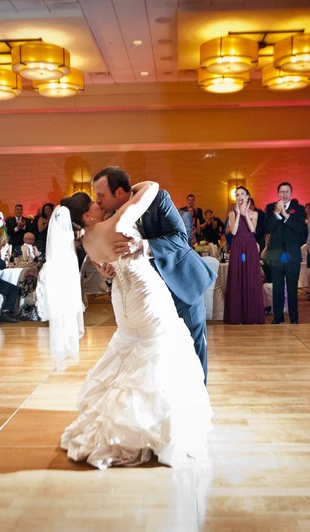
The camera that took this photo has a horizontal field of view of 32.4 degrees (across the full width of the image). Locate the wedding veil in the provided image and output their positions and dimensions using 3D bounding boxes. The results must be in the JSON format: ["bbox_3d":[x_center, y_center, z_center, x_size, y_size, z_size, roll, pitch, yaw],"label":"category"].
[{"bbox_3d":[-0.535,0.112,3.050,0.240,0.950,0.330,-3,5,-23],"label":"wedding veil"}]

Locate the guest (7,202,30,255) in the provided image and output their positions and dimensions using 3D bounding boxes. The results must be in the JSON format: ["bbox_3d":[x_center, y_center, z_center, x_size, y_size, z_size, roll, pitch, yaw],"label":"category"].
[{"bbox_3d":[-2.690,-0.350,10.500,0.550,1.750,0.420,-2,4,-12],"label":"guest"}]

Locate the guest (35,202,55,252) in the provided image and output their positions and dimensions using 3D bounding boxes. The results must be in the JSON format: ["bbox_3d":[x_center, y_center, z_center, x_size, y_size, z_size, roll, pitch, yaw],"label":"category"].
[{"bbox_3d":[-1.731,-0.192,8.820,0.450,1.677,0.360,-3,5,-25],"label":"guest"}]

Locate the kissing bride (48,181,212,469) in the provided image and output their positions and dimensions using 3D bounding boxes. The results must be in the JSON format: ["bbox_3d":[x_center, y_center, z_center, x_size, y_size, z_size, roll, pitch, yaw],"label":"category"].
[{"bbox_3d":[-0.140,0.292,3.180,0.800,1.540,0.900,3,6,38],"label":"kissing bride"}]

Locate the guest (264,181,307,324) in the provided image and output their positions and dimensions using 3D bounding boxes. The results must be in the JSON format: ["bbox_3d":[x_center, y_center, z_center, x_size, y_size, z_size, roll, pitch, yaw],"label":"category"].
[{"bbox_3d":[1.707,-0.168,6.860,0.560,1.800,0.400,0,5,18],"label":"guest"}]

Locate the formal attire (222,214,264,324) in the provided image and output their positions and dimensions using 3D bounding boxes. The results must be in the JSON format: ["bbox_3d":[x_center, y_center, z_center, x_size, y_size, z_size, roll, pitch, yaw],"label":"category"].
[{"bbox_3d":[1.136,0.033,6.840,0.500,1.400,0.420,0,5,17],"label":"formal attire"}]

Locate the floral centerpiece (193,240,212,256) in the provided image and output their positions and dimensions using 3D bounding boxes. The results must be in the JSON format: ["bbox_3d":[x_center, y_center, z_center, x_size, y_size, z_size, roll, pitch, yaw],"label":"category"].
[{"bbox_3d":[0.740,-0.254,8.299,0.300,0.270,0.300,-1,4,0],"label":"floral centerpiece"}]

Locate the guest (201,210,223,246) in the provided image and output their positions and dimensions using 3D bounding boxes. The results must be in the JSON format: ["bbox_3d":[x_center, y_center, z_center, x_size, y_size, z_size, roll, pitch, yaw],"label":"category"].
[{"bbox_3d":[1.262,-0.436,11.700,0.500,1.590,0.380,0,5,9],"label":"guest"}]

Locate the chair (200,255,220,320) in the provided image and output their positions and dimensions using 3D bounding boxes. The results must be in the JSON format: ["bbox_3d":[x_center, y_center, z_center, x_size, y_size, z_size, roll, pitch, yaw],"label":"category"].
[{"bbox_3d":[0.652,0.282,7.369,0.450,0.865,0.540,-2,4,-7],"label":"chair"}]

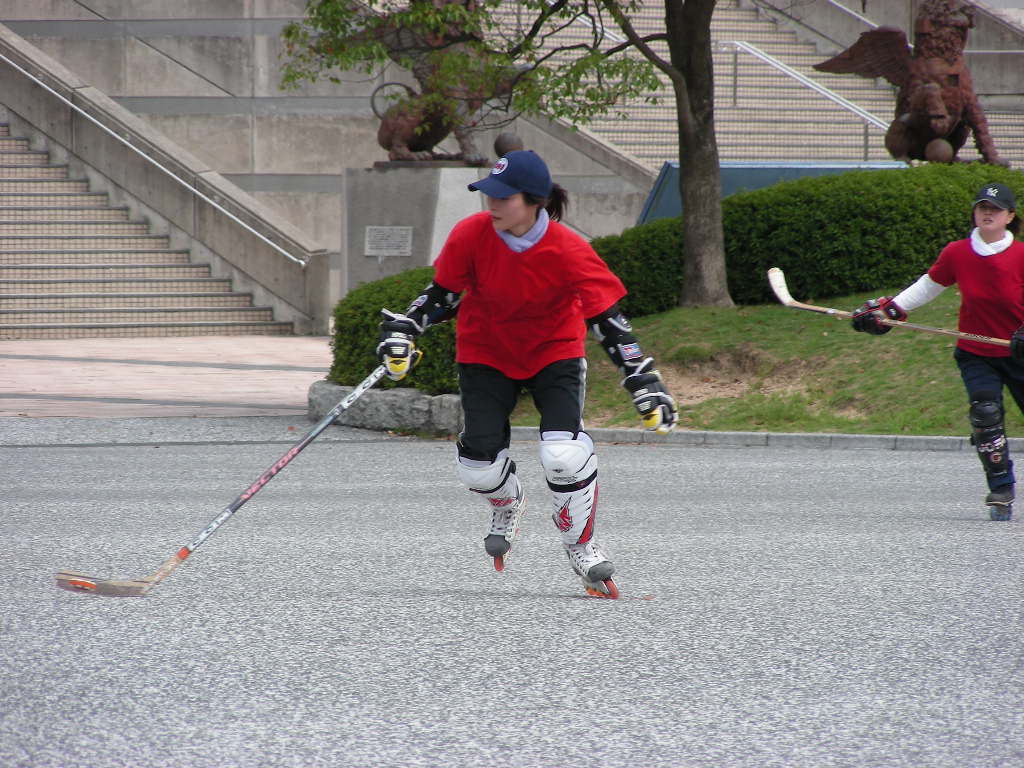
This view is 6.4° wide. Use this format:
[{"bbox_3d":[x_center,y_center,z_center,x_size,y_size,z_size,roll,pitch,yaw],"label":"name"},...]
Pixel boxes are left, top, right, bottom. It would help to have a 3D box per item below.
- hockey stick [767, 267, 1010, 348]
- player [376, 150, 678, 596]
[{"bbox_3d":[1.688,-0.311,39.710,1.494,0.070,0.259,11,-38,-32],"label":"hockey stick"},{"bbox_3d":[0.051,-0.031,30.000,0.970,1.470,0.700,0,1,14],"label":"player"}]

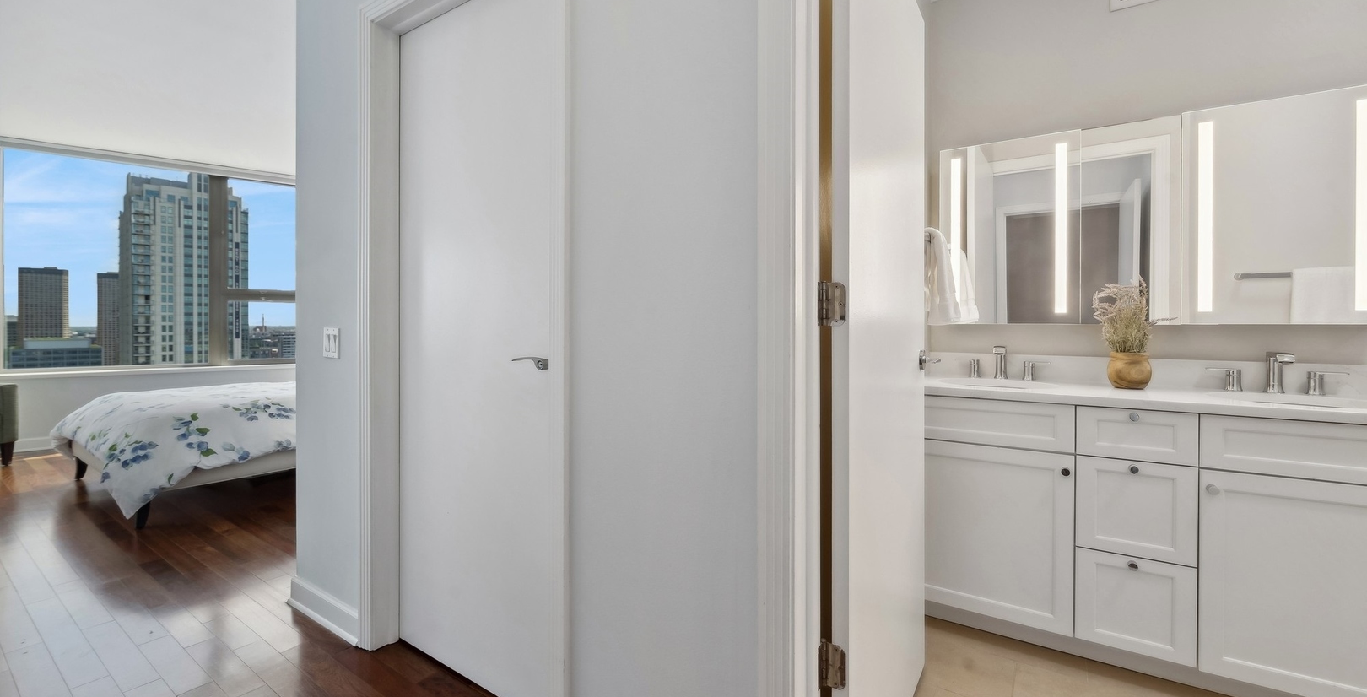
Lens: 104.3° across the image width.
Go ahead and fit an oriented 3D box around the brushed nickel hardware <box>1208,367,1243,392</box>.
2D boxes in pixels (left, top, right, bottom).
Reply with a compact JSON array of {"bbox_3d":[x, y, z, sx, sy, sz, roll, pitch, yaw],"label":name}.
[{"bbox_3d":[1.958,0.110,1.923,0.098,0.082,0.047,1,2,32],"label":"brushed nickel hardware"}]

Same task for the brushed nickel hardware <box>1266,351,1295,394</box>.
[{"bbox_3d":[2.043,0.085,1.820,0.050,0.144,0.139,1,2,32],"label":"brushed nickel hardware"}]

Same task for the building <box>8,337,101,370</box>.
[{"bbox_3d":[-304.000,18.213,255.000,30.000,48.000,29.000,1,2,32],"label":"building"}]

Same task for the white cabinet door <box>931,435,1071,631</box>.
[{"bbox_3d":[1.104,0.657,1.922,0.504,0.605,0.022,1,2,32],"label":"white cabinet door"}]

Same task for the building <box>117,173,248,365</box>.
[{"bbox_3d":[-161.383,-2.980,172.654,30.000,103.000,24.000,1,2,32],"label":"building"}]

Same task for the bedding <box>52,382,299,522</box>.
[{"bbox_3d":[-3.235,0.612,4.181,1.870,0.540,2.000,1,2,34],"label":"bedding"}]

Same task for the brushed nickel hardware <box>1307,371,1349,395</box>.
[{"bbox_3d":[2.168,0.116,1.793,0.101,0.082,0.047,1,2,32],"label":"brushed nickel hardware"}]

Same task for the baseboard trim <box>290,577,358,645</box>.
[{"bbox_3d":[-1.384,0.984,2.036,0.520,0.128,0.025,1,2,32],"label":"baseboard trim"}]

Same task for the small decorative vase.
[{"bbox_3d":[1.673,0.081,1.989,0.127,0.134,0.127,1,2,32],"label":"small decorative vase"}]

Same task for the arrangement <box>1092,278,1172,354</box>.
[{"bbox_3d":[1.679,-0.122,1.989,0.209,0.288,0.189,1,2,32],"label":"arrangement"}]

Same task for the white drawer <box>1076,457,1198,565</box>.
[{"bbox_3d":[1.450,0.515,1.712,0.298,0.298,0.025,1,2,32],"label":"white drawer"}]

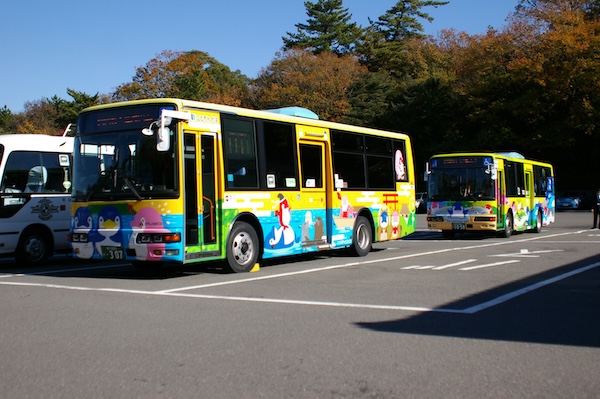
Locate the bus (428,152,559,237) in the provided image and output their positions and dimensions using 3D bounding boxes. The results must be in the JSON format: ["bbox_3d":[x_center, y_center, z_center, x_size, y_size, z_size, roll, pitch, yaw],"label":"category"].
[{"bbox_3d":[6.900,-0.210,24.600,2.280,2.830,7.000,0,0,34],"label":"bus"}]

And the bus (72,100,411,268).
[{"bbox_3d":[-0.400,-0.260,14.350,2.320,3.020,9.000,0,0,31],"label":"bus"}]

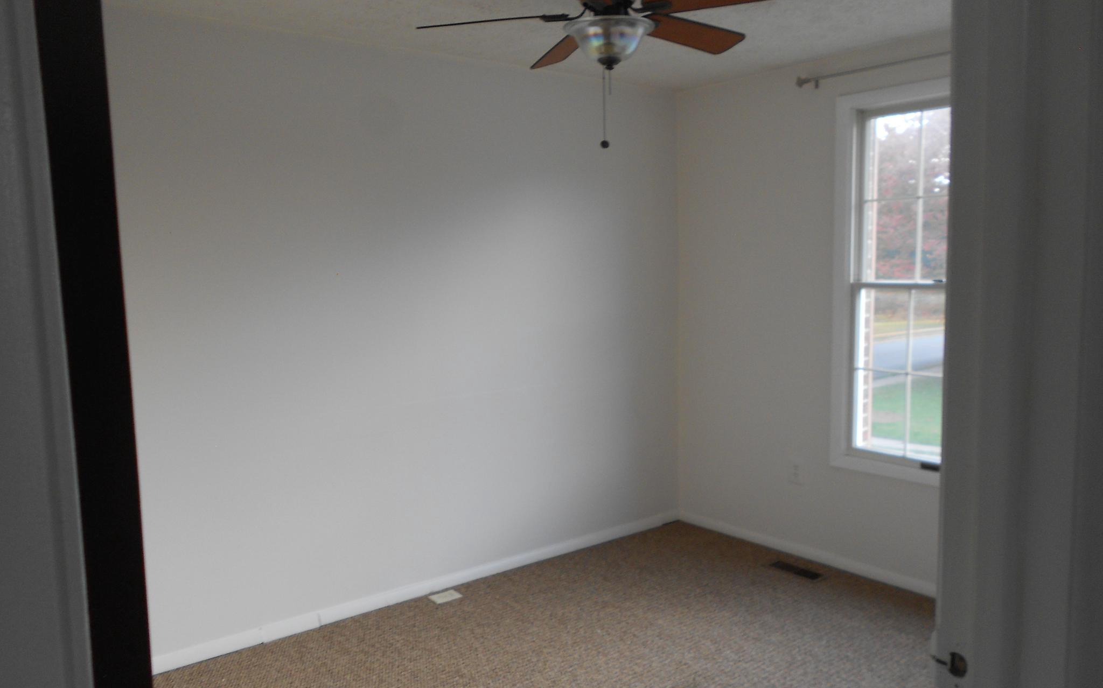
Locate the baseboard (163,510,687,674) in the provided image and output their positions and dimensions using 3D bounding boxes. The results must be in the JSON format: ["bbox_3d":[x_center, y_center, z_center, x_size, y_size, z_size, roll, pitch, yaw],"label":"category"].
[{"bbox_3d":[-0.425,1.085,3.832,2.940,0.066,0.015,-6,7,-37],"label":"baseboard"}]

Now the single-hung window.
[{"bbox_3d":[1.628,-0.239,3.451,0.100,1.692,0.990,-6,7,-37],"label":"single-hung window"}]

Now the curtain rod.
[{"bbox_3d":[1.544,-1.151,3.311,0.098,0.071,1.294,-6,7,-37],"label":"curtain rod"}]

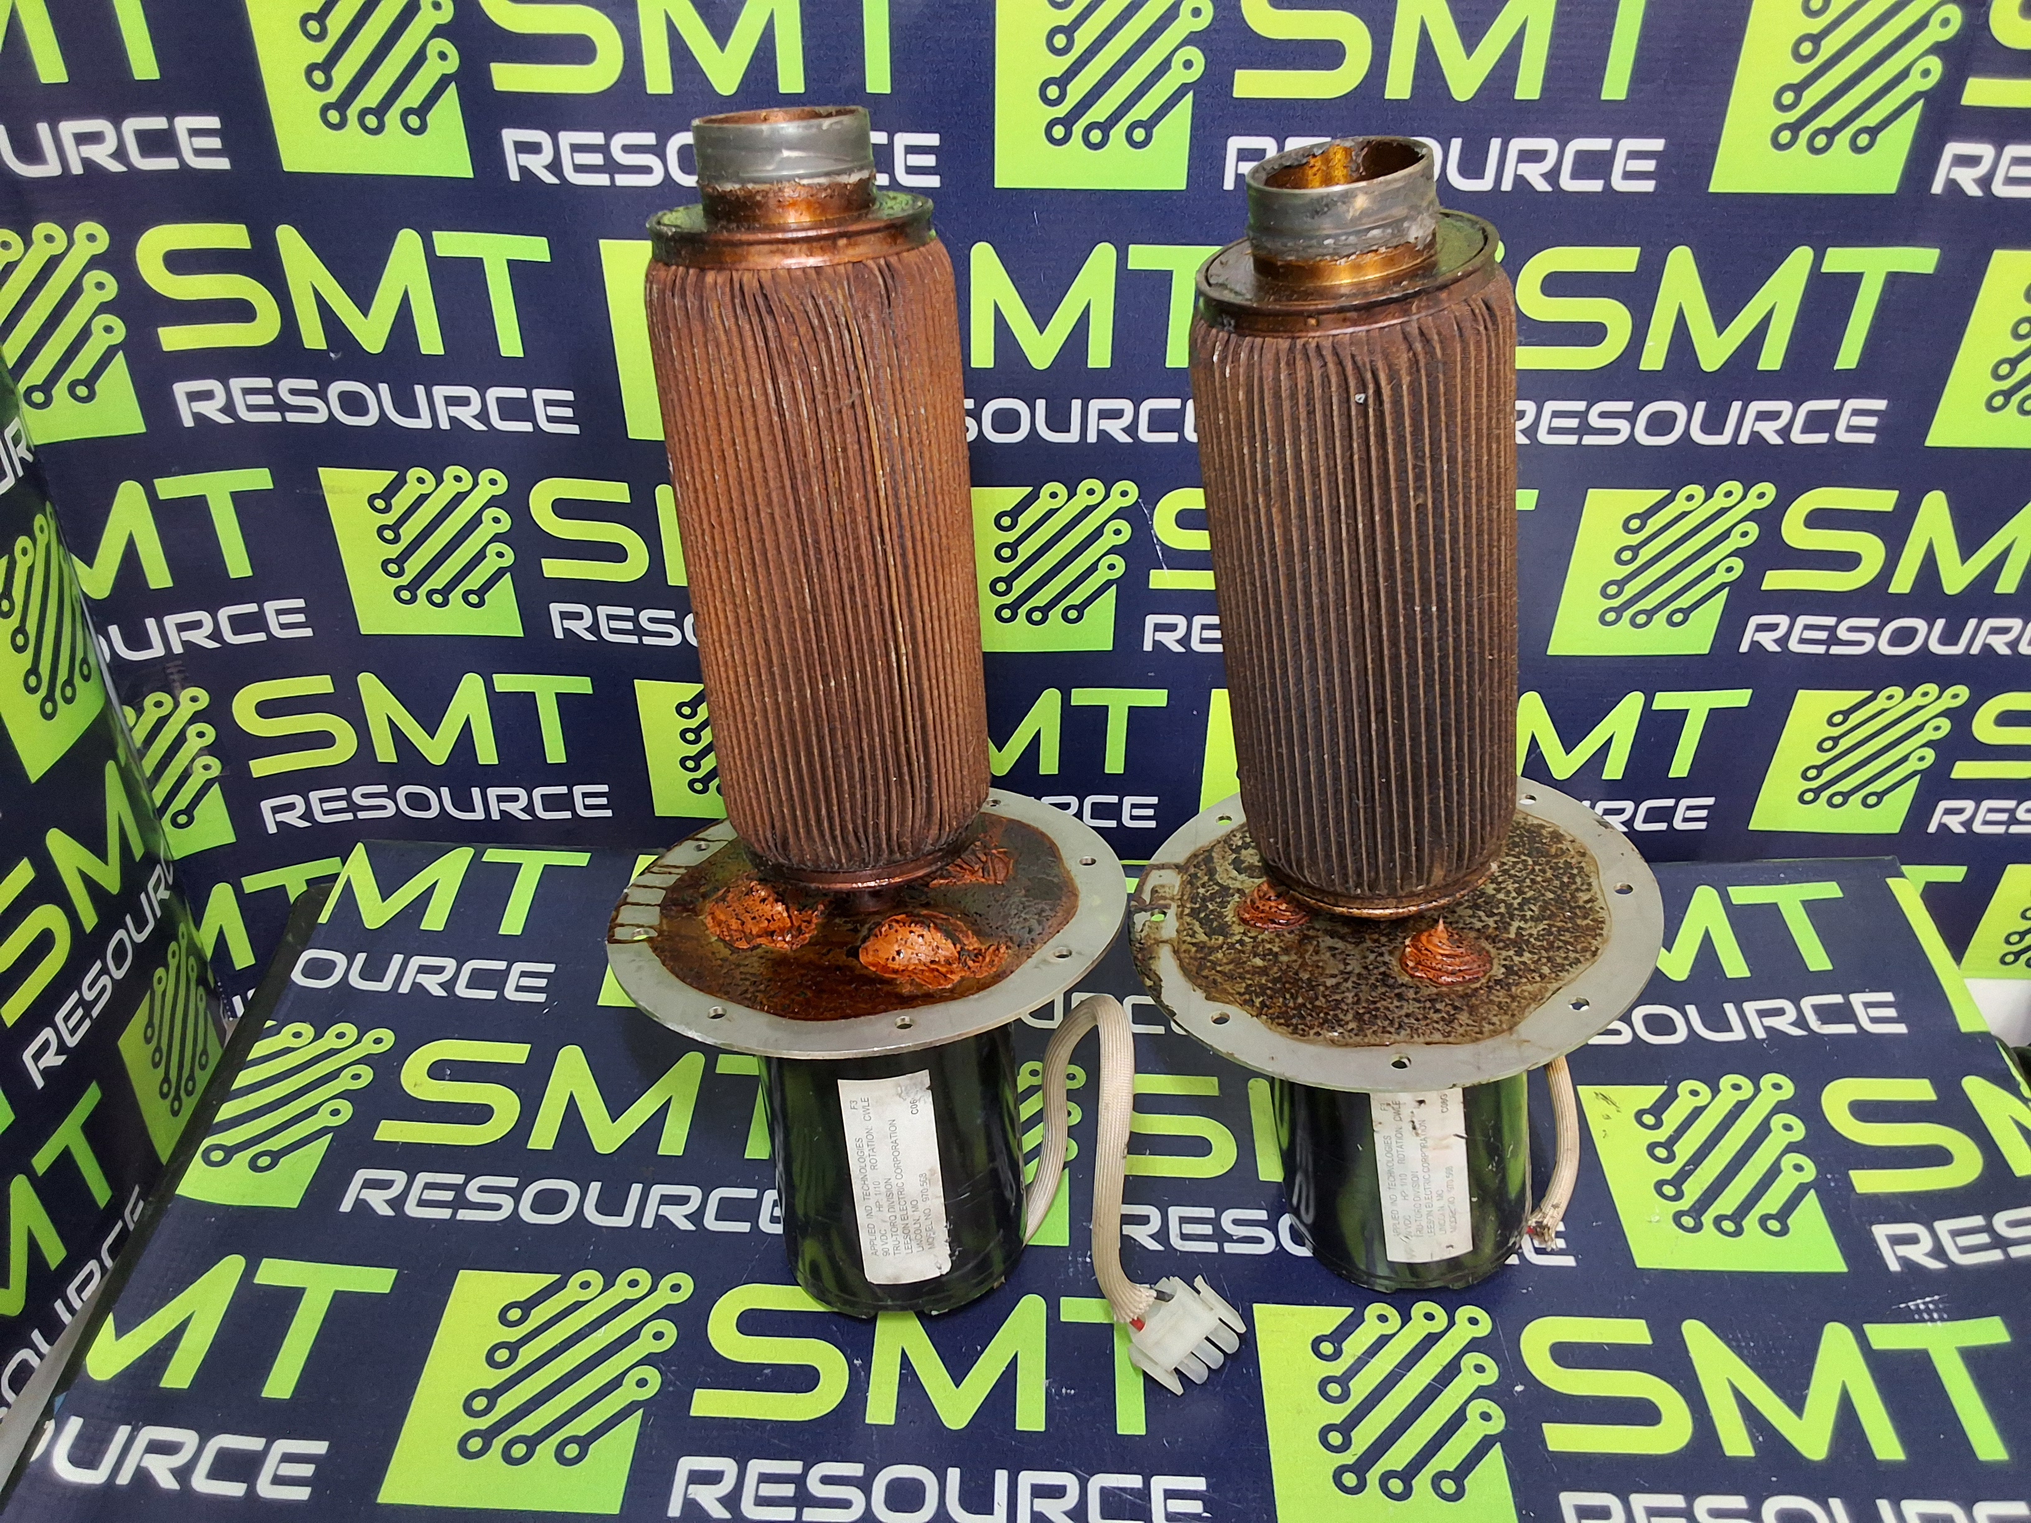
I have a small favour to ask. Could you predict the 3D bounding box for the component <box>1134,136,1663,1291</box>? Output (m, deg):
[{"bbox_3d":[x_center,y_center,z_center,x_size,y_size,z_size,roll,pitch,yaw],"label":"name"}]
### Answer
[{"bbox_3d":[0.089,0.006,0.404,0.133,0.301,0.133,-4,34,12],"label":"component"}]

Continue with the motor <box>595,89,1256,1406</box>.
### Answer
[{"bbox_3d":[-0.031,0.005,0.409,0.151,0.312,0.133,-7,26,-6],"label":"motor"}]

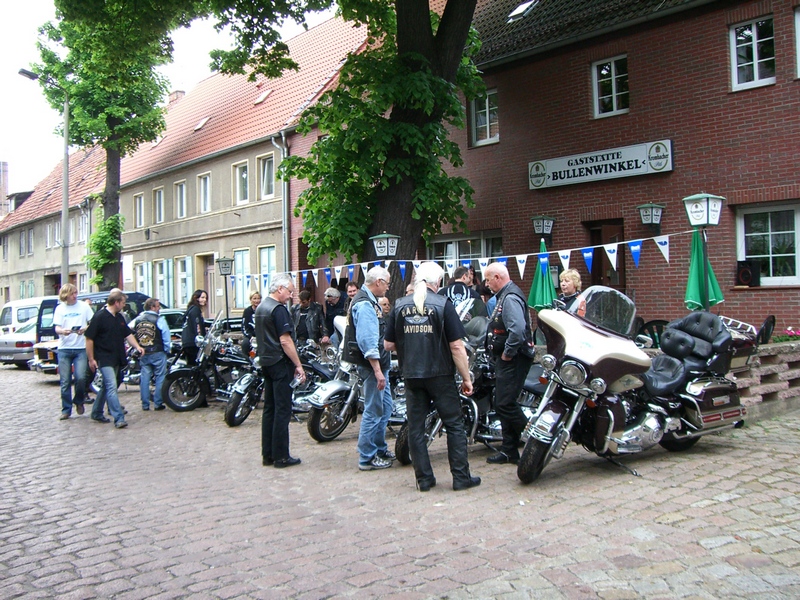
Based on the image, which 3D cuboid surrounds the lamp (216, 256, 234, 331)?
[{"bbox_3d":[-3.596,-0.124,18.200,0.360,1.570,0.360,-1,-1,-11],"label":"lamp"}]

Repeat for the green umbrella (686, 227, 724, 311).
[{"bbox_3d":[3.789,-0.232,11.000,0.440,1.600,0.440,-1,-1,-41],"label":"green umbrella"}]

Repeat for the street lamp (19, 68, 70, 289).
[{"bbox_3d":[-10.053,-2.228,24.634,1.450,8.450,0.320,-1,-1,-41],"label":"street lamp"}]

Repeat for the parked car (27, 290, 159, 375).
[{"bbox_3d":[-6.499,0.776,20.296,4.300,1.800,1.750,-1,-1,-38],"label":"parked car"}]

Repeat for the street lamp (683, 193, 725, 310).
[{"bbox_3d":[3.444,-0.389,9.900,0.360,1.640,0.360,-1,-1,-41],"label":"street lamp"}]

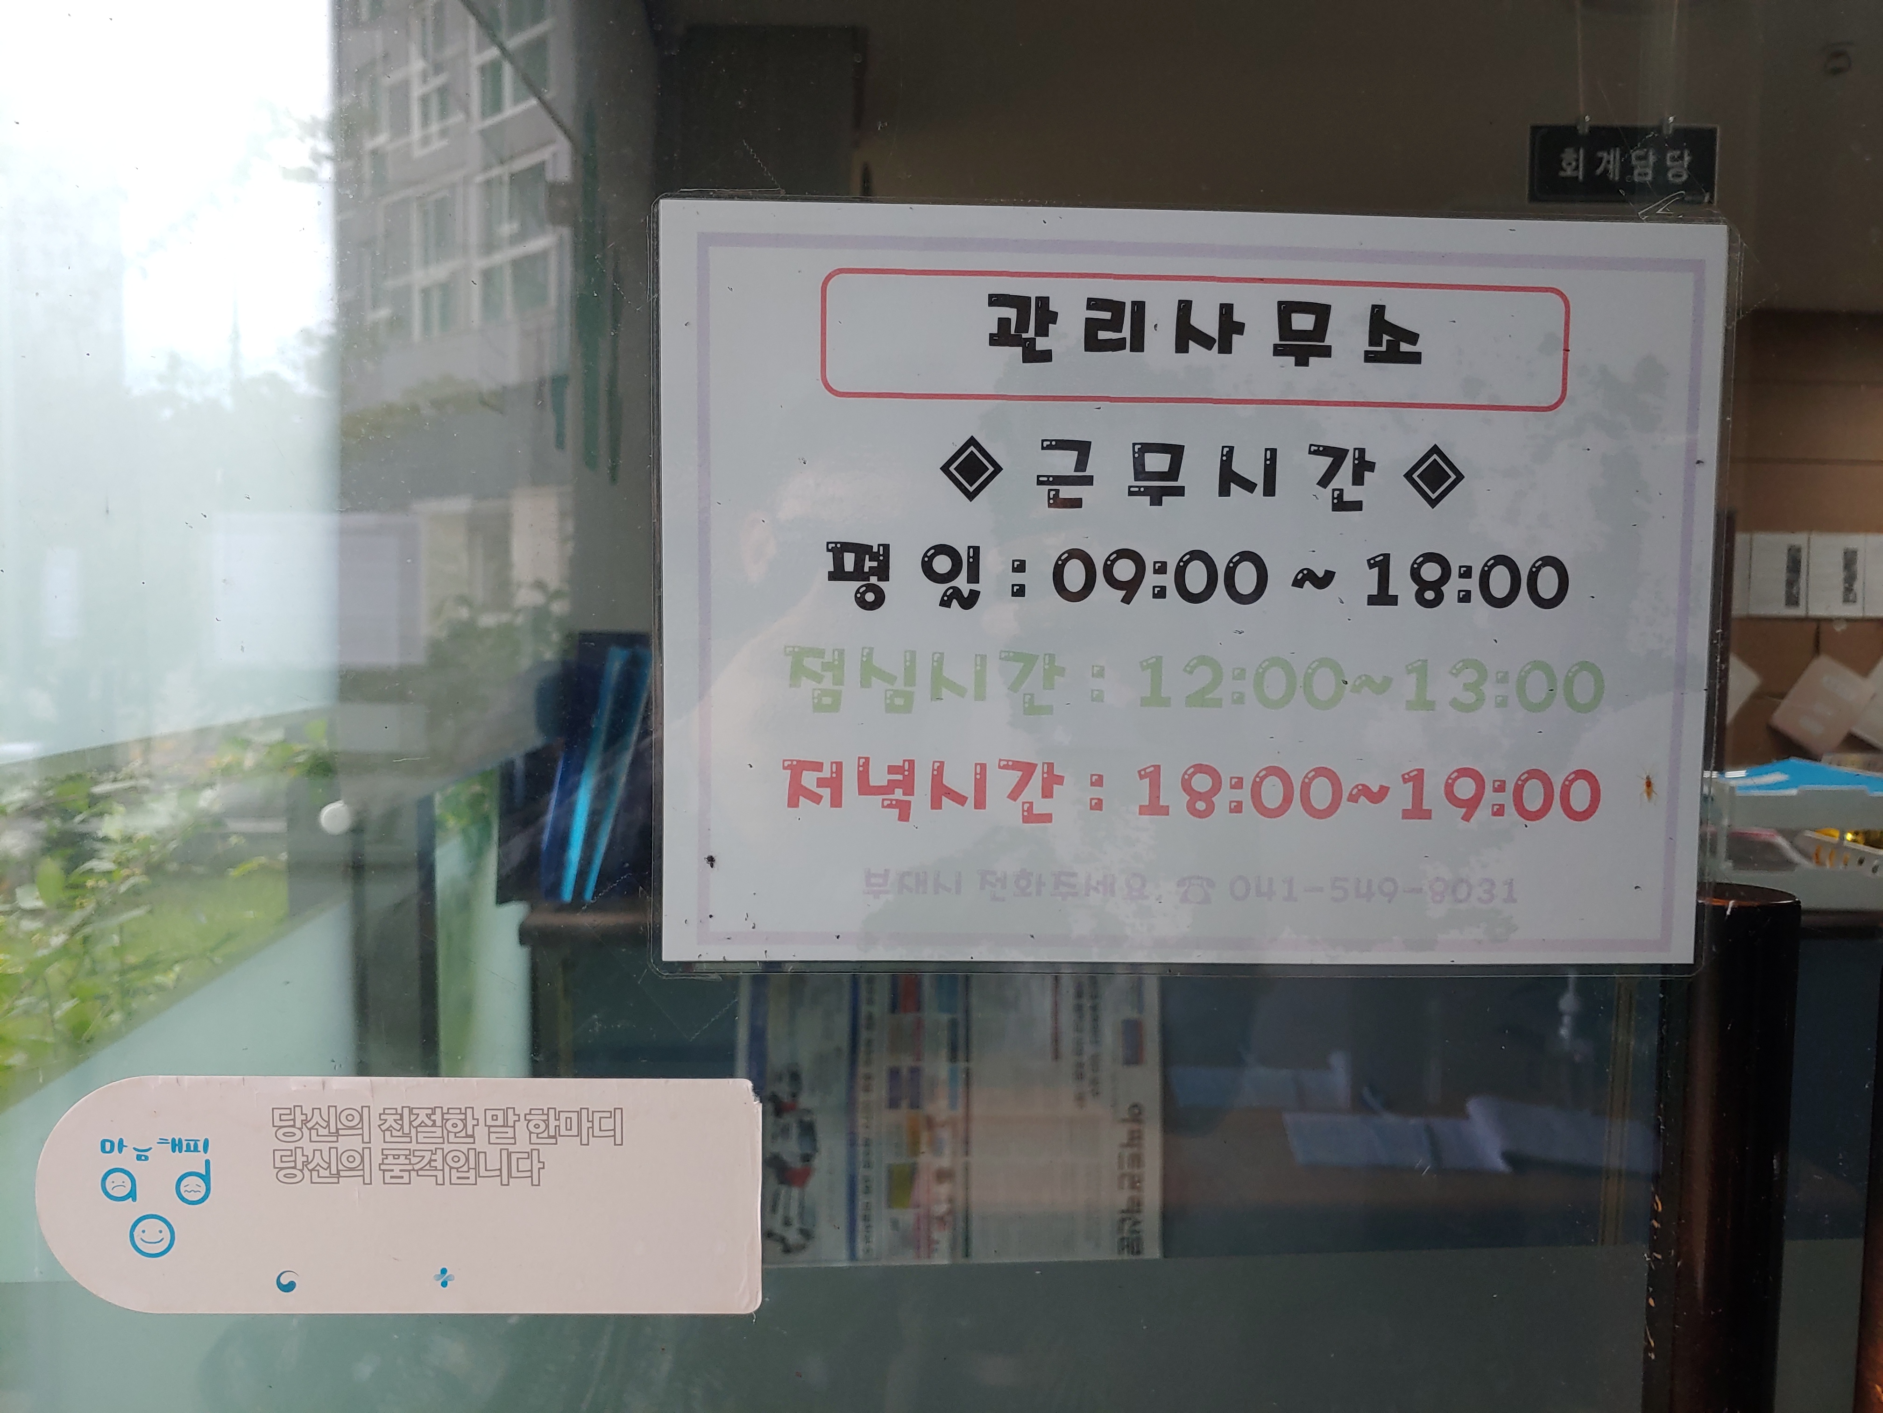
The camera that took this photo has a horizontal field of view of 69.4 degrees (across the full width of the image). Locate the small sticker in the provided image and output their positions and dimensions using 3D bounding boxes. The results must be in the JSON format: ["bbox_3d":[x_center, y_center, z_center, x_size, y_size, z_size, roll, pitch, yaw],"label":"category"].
[{"bbox_3d":[-0.152,0.139,0.384,0.202,0.069,0.004,1,3,-2],"label":"small sticker"}]

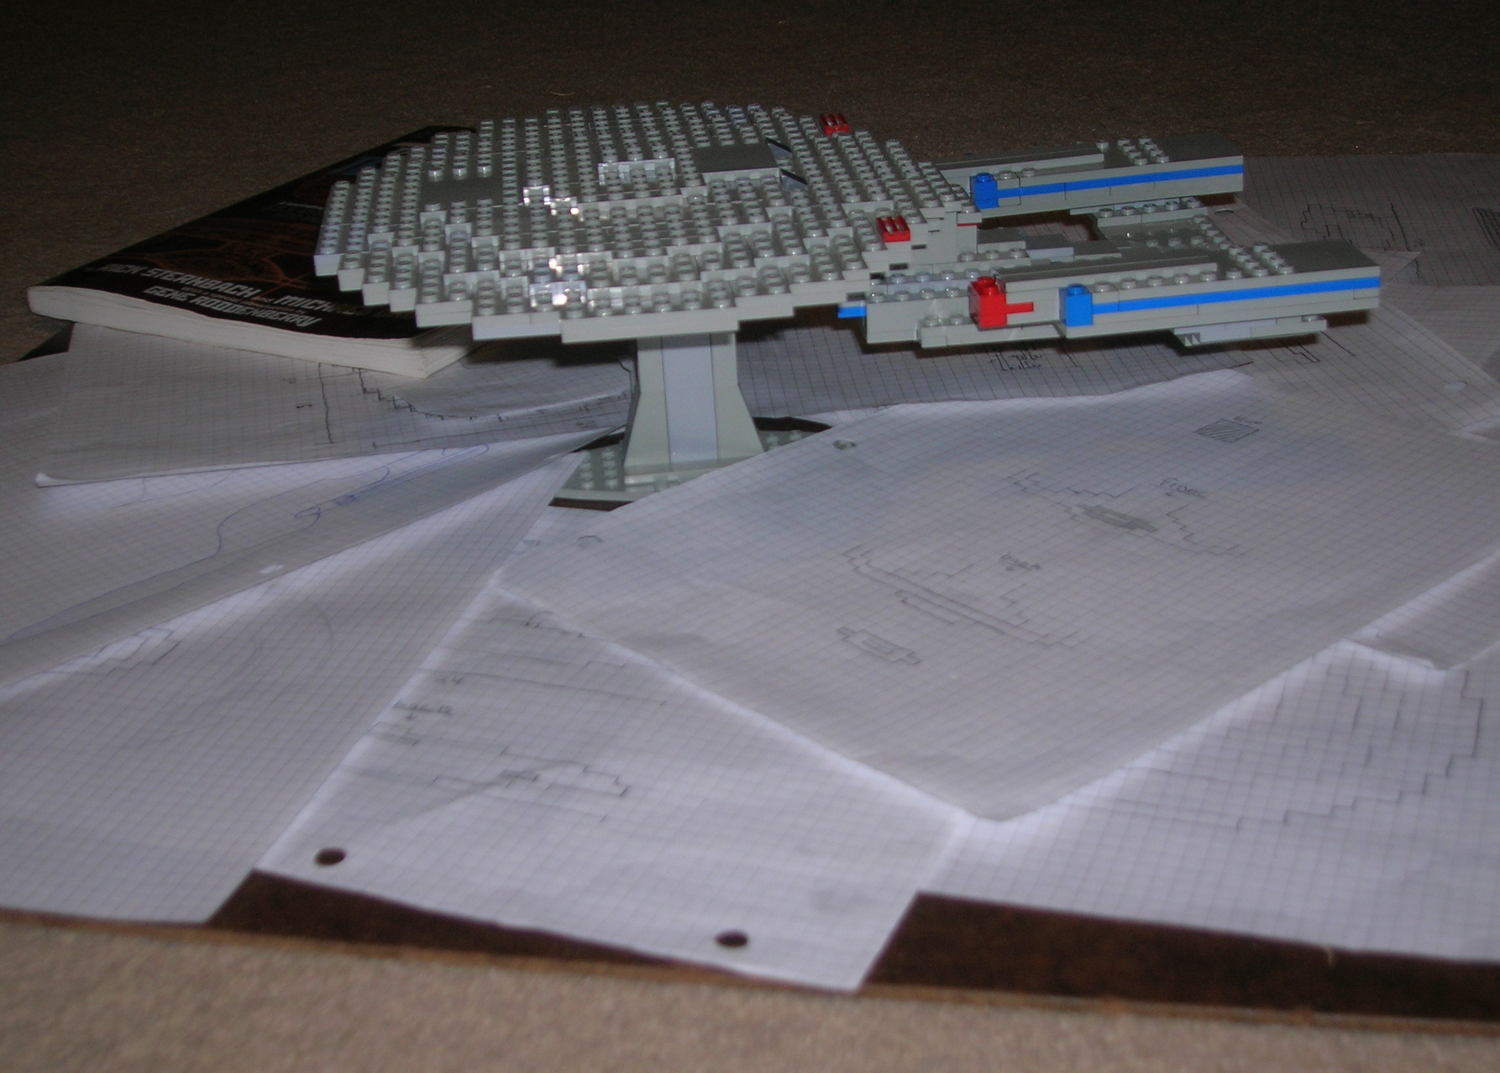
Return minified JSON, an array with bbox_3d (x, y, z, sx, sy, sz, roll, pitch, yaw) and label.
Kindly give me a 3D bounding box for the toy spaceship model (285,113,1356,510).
[{"bbox_3d":[0.025,-0.079,0.720,0.320,0.115,0.240,-5,25,-5],"label":"toy spaceship model"}]

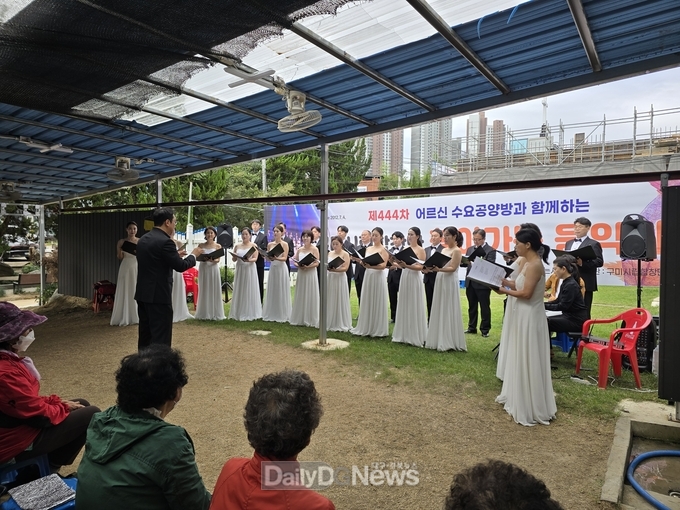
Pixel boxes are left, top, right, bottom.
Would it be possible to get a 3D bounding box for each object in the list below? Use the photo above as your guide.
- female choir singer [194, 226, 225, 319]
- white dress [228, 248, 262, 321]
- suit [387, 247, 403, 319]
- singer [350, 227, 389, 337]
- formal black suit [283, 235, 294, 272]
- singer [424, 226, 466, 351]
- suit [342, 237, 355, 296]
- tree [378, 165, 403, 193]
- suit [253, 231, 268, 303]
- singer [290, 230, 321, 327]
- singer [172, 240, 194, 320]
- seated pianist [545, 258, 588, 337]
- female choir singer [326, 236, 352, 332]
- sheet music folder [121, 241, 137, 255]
[{"bbox_3d":[-2.320,0.320,8.100,0.580,1.660,0.540,0,1,-12],"label":"female choir singer"},{"bbox_3d":[-1.747,0.527,8.350,0.580,1.290,0.540,1,2,7],"label":"white dress"},{"bbox_3d":[1.050,0.500,8.400,0.500,1.420,0.360,1,1,27],"label":"suit"},{"bbox_3d":[0.452,0.405,7.050,0.520,1.660,0.520,1,1,30],"label":"singer"},{"bbox_3d":[-1.115,0.350,9.000,0.500,1.500,0.360,1,1,9],"label":"formal black suit"},{"bbox_3d":[1.443,0.425,6.150,0.570,1.627,0.530,0,1,-31],"label":"singer"},{"bbox_3d":[0.096,0.430,8.700,0.500,1.500,0.360,1,1,23],"label":"suit"},{"bbox_3d":[2.850,-2.130,25.000,2.200,5.976,2.200,1,1,6],"label":"tree"},{"bbox_3d":[-1.690,0.265,9.200,0.510,1.480,0.340,0,2,-2],"label":"suit"},{"bbox_3d":[-0.602,0.395,8.000,0.560,1.650,0.560,1,2,25],"label":"singer"},{"bbox_3d":[-2.895,0.330,8.050,0.550,1.639,0.550,0,1,-14],"label":"singer"},{"bbox_3d":[2.671,0.651,5.400,0.760,1.320,0.500,1,2,21],"label":"seated pianist"},{"bbox_3d":[-0.025,0.459,7.400,0.530,1.523,0.530,1,2,35],"label":"female choir singer"},{"bbox_3d":[-3.275,-0.096,7.200,0.420,0.290,0.100,0,40,-27],"label":"sheet music folder"}]

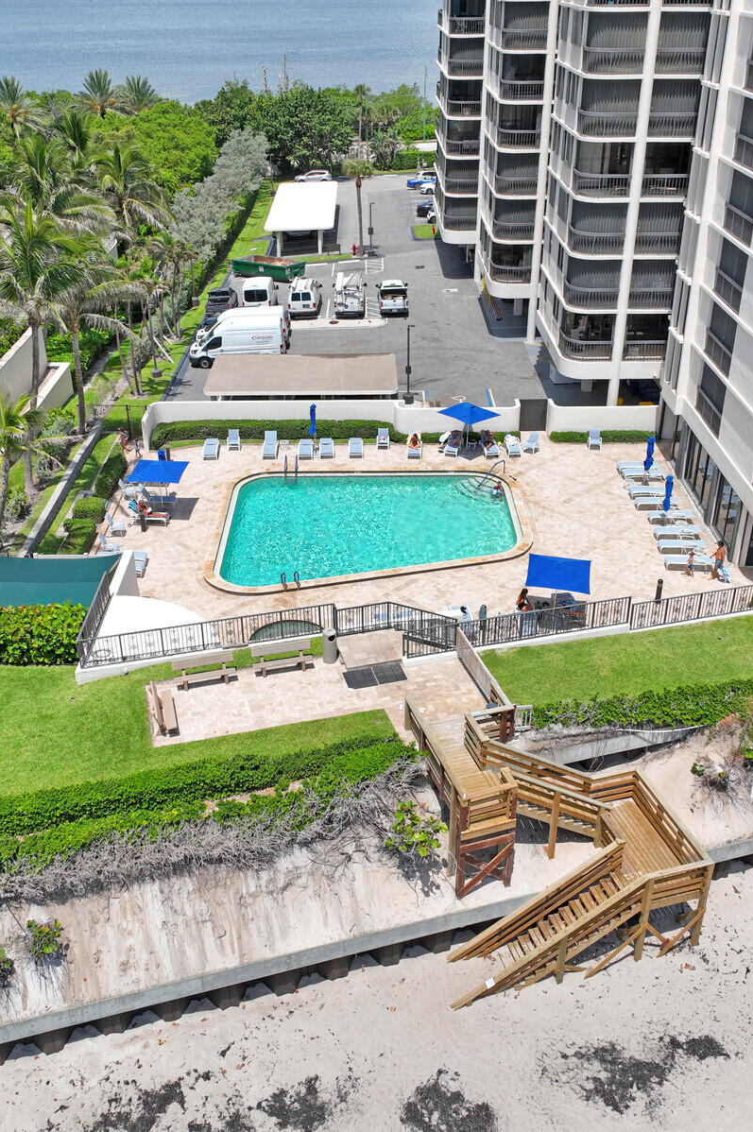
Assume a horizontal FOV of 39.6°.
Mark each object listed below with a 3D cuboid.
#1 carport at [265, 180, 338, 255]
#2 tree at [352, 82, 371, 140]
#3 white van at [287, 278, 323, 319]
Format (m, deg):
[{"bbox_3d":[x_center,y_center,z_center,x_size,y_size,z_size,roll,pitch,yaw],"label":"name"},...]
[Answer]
[{"bbox_3d":[-6.706,-32.790,98.424,6.000,2.500,21.200,0,30,0],"label":"carport"},{"bbox_3d":[-1.722,-55.301,130.682,2.266,8.776,2.266,-1,30,0],"label":"tree"},{"bbox_3d":[-5.125,-19.502,75.676,2.050,2.200,5.450,0,30,0],"label":"white van"}]

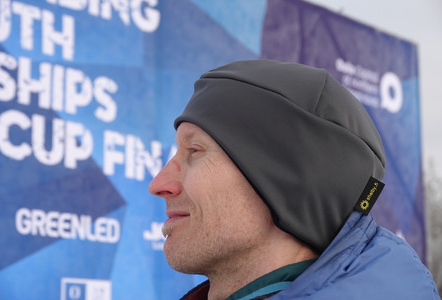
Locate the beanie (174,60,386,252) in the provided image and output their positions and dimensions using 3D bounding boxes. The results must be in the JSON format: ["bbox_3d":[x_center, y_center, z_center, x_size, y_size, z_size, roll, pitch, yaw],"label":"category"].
[{"bbox_3d":[0.061,0.004,1.190,0.228,0.200,0.180,5,-9,15],"label":"beanie"}]

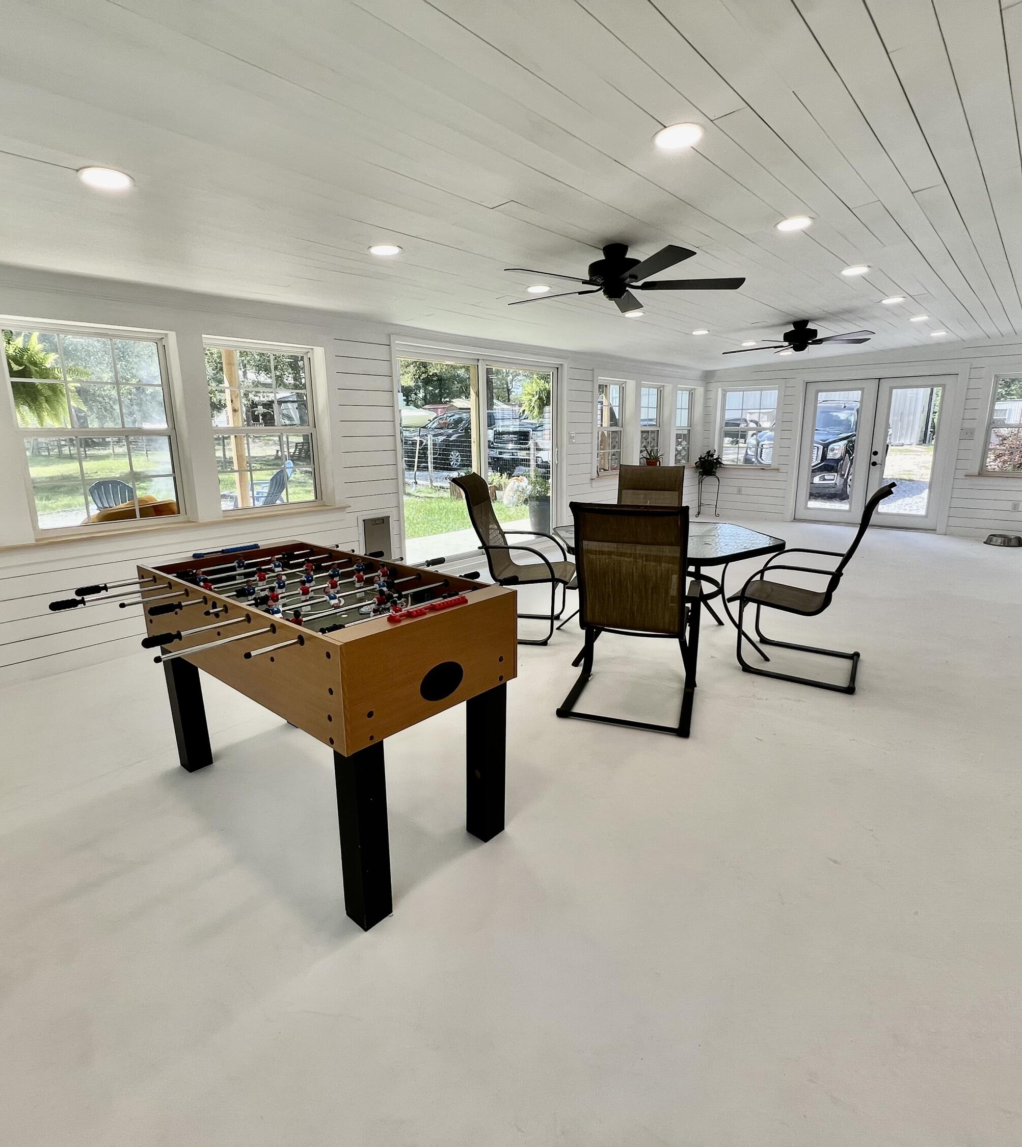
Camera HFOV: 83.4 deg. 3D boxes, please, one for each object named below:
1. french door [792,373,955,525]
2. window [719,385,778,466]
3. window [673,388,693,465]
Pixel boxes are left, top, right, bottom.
[{"bbox_3d":[5.083,-1.692,8.151,1.830,2.040,0.100,11,19,41],"label":"french door"},{"bbox_3d":[3.800,-2.312,9.196,0.870,1.200,0.120,12,18,41],"label":"window"},{"bbox_3d":[2.733,-2.359,9.200,0.100,1.200,0.880,11,19,41],"label":"window"}]

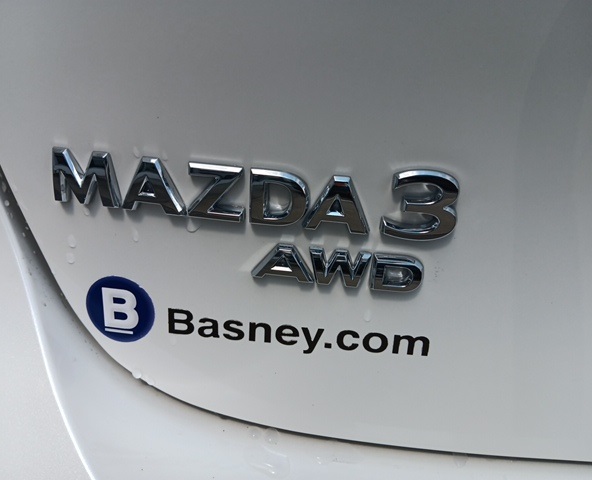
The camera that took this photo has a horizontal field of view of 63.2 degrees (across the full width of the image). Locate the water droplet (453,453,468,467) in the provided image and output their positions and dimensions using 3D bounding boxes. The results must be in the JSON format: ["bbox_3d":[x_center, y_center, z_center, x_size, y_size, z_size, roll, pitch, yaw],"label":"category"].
[{"bbox_3d":[0.077,0.103,0.226,0.007,0.006,0.003,6,19,5],"label":"water droplet"}]

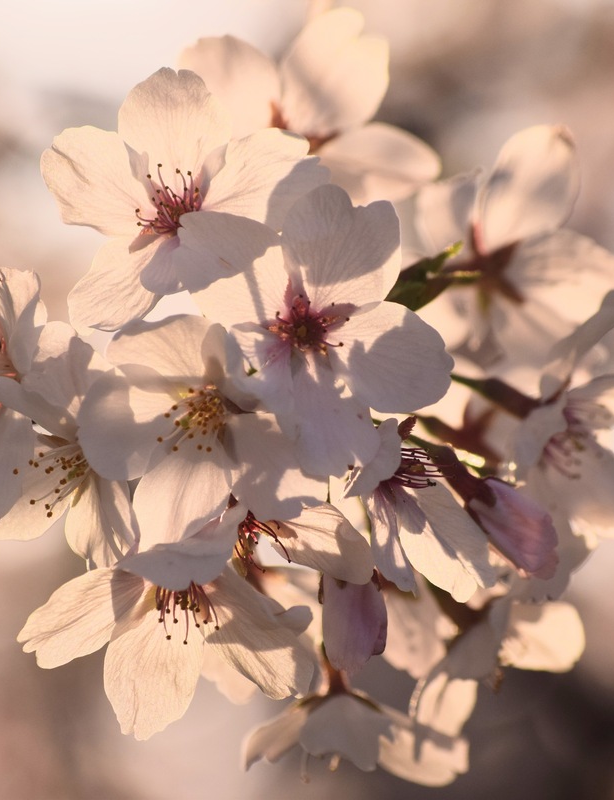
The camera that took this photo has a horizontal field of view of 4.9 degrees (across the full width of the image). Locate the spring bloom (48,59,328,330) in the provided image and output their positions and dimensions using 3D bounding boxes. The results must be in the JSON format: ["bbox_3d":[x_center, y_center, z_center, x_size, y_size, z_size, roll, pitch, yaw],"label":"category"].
[{"bbox_3d":[-0.016,-0.026,0.920,0.036,0.034,0.017,0,-13,7],"label":"spring bloom"}]

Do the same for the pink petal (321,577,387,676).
[{"bbox_3d":[0.006,0.027,0.872,0.008,0.013,0.008,0,0,0],"label":"pink petal"}]

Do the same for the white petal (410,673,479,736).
[{"bbox_3d":[0.018,0.040,0.945,0.009,0.009,0.004,0,3,-6],"label":"white petal"}]

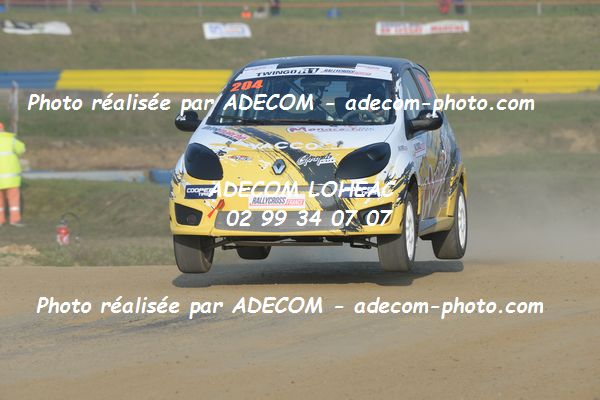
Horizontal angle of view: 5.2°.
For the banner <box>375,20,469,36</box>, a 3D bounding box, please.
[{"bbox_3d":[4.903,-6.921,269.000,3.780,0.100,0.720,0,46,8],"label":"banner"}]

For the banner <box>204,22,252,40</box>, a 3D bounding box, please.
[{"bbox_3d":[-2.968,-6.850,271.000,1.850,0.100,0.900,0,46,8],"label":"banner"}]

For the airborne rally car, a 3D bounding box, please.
[{"bbox_3d":[0.157,-0.275,47.100,1.730,1.480,3.600,0,2,10],"label":"airborne rally car"}]

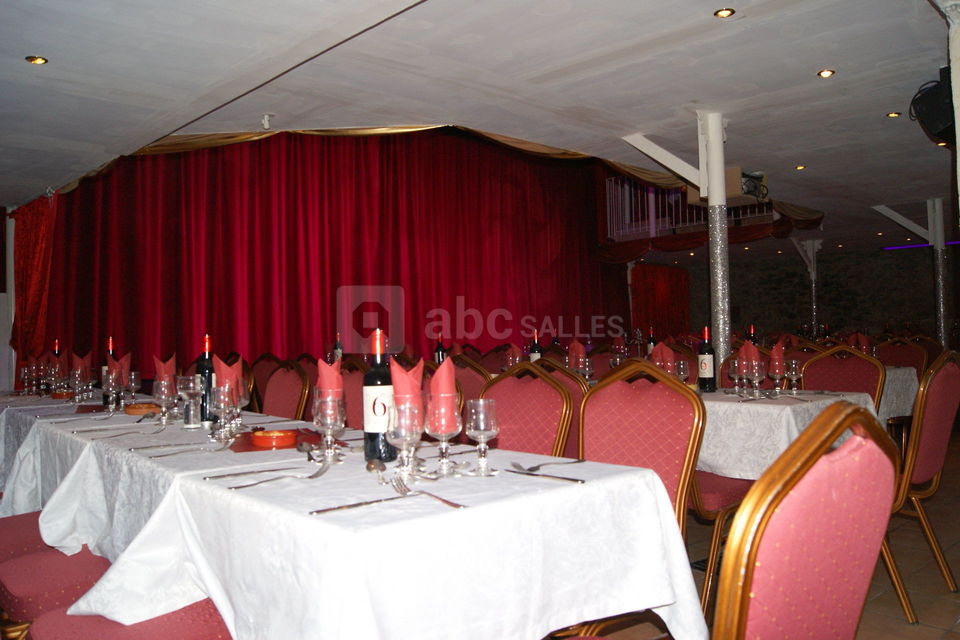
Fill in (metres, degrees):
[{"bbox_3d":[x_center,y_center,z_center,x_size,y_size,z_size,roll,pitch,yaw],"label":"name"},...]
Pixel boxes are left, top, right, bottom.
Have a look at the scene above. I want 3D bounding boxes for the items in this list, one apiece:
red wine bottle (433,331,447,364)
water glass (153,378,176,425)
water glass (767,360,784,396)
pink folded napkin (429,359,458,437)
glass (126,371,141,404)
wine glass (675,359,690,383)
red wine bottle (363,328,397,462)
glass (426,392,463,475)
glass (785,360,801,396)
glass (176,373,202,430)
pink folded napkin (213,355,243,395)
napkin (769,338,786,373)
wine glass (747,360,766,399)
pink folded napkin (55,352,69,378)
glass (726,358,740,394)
[{"bbox_3d":[-0.259,0.235,4.750,0.075,0.300,0.075,-1,-1,0],"label":"red wine bottle"},{"bbox_3d":[-1.072,0.279,2.442,0.068,0.148,0.068,-1,-1,0],"label":"water glass"},{"bbox_3d":[1.288,0.246,3.115,0.076,0.159,0.076,-1,-1,0],"label":"water glass"},{"bbox_3d":[-0.074,0.152,1.460,0.056,0.157,0.062,-1,-1,0],"label":"pink folded napkin"},{"bbox_3d":[-1.512,0.304,3.146,0.068,0.148,0.068,-1,-1,0],"label":"glass"},{"bbox_3d":[0.905,0.261,3.216,0.068,0.148,0.068,-1,-1,0],"label":"wine glass"},{"bbox_3d":[-0.231,0.172,1.653,0.075,0.300,0.075,-1,-1,-1],"label":"red wine bottle"},{"bbox_3d":[-0.073,0.232,1.460,0.076,0.159,0.076,-1,-1,0],"label":"glass"},{"bbox_3d":[1.328,0.243,3.046,0.070,0.150,0.070,-1,-1,0],"label":"glass"},{"bbox_3d":[-0.938,0.267,2.342,0.093,0.163,0.093,-1,-1,0],"label":"glass"},{"bbox_3d":[-0.750,0.180,2.147,0.065,0.157,0.088,0,-1,-42],"label":"pink folded napkin"},{"bbox_3d":[1.270,0.156,3.067,0.060,0.155,0.068,0,-1,-42],"label":"napkin"},{"bbox_3d":[1.138,0.243,2.956,0.073,0.154,0.073,-1,-1,0],"label":"wine glass"},{"bbox_3d":[-2.180,0.238,3.737,0.060,0.155,0.085,0,-1,-42],"label":"pink folded napkin"},{"bbox_3d":[1.121,0.249,3.156,0.070,0.150,0.070,-1,-1,0],"label":"glass"}]

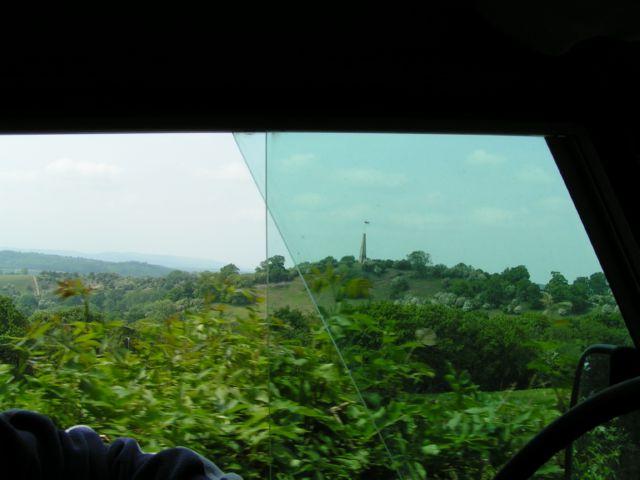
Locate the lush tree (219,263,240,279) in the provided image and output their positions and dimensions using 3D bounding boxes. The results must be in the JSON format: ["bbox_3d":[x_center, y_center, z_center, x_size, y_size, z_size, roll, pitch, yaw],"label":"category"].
[{"bbox_3d":[-30.270,10.370,235.000,7.200,6.000,6.800,2,-2,0],"label":"lush tree"}]

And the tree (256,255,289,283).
[{"bbox_3d":[-15.210,9.130,225.000,9.800,9.000,9.000,2,-2,0],"label":"tree"}]

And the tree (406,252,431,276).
[{"bbox_3d":[31.540,7.530,225.000,7.600,8.300,7.200,2,-2,0],"label":"tree"}]

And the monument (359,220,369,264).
[{"bbox_3d":[14.720,0.840,235.000,2.700,14.500,2.600,1,-3,24],"label":"monument"}]

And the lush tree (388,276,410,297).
[{"bbox_3d":[21.500,12.850,190.000,5.800,5.800,5.500,2,-2,0],"label":"lush tree"}]

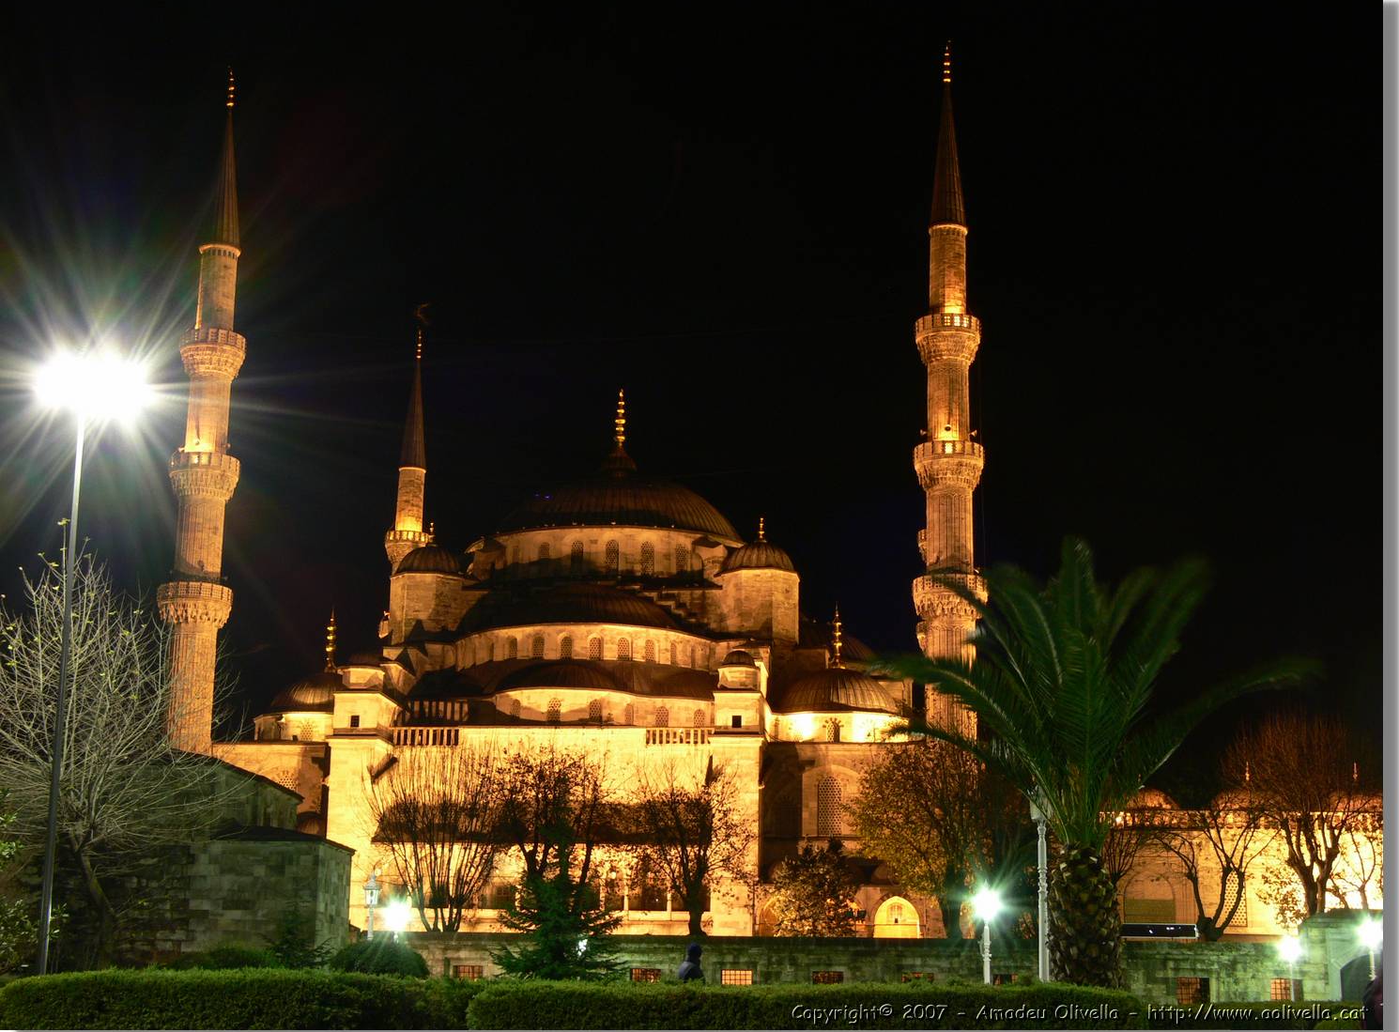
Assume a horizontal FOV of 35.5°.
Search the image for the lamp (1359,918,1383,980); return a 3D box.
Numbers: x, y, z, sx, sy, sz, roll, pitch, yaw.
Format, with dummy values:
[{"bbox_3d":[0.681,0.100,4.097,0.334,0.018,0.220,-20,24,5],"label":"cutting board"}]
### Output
[{"bbox_3d":[23.602,16.161,76.441,0.580,4.300,0.580,1,-14,0],"label":"lamp"}]

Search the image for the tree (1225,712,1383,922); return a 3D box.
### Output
[{"bbox_3d":[30.977,16.711,111.367,7.900,13.400,7.900,1,-14,0],"label":"tree"}]

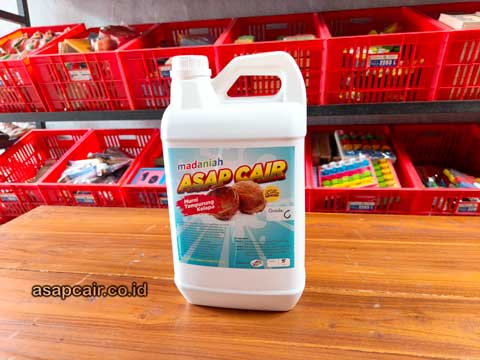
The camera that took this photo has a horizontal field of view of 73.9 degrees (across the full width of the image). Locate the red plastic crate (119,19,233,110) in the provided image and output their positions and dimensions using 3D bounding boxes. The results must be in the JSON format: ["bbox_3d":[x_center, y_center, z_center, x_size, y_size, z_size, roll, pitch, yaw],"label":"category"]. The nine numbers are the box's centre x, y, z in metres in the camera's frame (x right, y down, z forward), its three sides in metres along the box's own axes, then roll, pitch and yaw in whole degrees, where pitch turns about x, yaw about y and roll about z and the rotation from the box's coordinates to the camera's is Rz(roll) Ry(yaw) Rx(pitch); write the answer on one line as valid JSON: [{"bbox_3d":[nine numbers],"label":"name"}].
[{"bbox_3d":[-0.233,-0.522,1.429,0.380,0.251,0.491,0,37,9],"label":"red plastic crate"}]

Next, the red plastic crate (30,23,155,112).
[{"bbox_3d":[-0.609,-0.524,1.487,0.380,0.251,0.491,0,37,9],"label":"red plastic crate"}]

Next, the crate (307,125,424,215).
[{"bbox_3d":[0.482,-0.014,1.415,0.380,0.251,0.491,0,37,9],"label":"crate"}]

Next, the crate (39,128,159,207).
[{"bbox_3d":[-0.633,-0.021,1.590,0.380,0.251,0.491,0,37,9],"label":"crate"}]

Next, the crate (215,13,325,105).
[{"bbox_3d":[0.142,-0.519,1.370,0.380,0.251,0.491,0,37,9],"label":"crate"}]

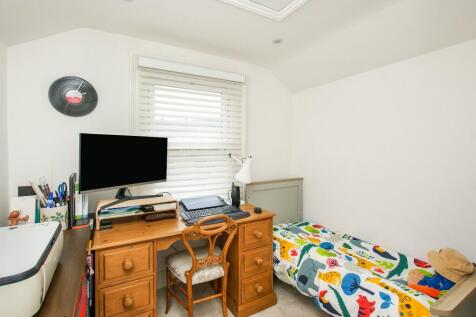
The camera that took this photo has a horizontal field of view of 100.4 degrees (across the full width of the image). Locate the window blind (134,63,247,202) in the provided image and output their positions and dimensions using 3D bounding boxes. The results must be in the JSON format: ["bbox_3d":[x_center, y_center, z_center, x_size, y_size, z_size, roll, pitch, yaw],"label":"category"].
[{"bbox_3d":[-0.414,-0.223,1.908,1.040,1.240,0.120,-1,1,-24],"label":"window blind"}]

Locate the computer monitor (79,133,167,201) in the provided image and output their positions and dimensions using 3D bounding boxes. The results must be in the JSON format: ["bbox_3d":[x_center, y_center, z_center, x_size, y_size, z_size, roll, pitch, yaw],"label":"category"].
[{"bbox_3d":[-0.825,0.083,1.475,0.190,0.475,0.580,1,2,42],"label":"computer monitor"}]

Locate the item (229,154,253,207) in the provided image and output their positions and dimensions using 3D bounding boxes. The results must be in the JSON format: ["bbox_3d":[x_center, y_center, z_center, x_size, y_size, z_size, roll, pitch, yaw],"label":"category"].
[{"bbox_3d":[0.024,0.214,1.930,0.190,0.500,0.190,-1,1,-24],"label":"item"}]

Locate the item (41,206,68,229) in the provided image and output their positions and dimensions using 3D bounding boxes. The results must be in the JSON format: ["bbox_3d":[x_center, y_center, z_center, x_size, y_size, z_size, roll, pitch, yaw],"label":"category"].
[{"bbox_3d":[-1.255,0.403,1.360,0.120,0.150,0.110,-1,1,-24],"label":"item"}]

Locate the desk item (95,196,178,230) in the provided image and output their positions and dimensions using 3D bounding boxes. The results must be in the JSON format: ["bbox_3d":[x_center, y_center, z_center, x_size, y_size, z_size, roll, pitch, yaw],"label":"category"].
[{"bbox_3d":[-0.733,0.396,1.512,0.510,0.145,0.240,-1,1,-24],"label":"desk item"}]

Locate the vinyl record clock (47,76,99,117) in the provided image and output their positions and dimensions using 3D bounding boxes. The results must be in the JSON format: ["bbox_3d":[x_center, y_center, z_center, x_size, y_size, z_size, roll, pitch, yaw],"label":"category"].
[{"bbox_3d":[-1.234,-0.463,1.495,0.300,0.300,0.030,-1,1,-24],"label":"vinyl record clock"}]

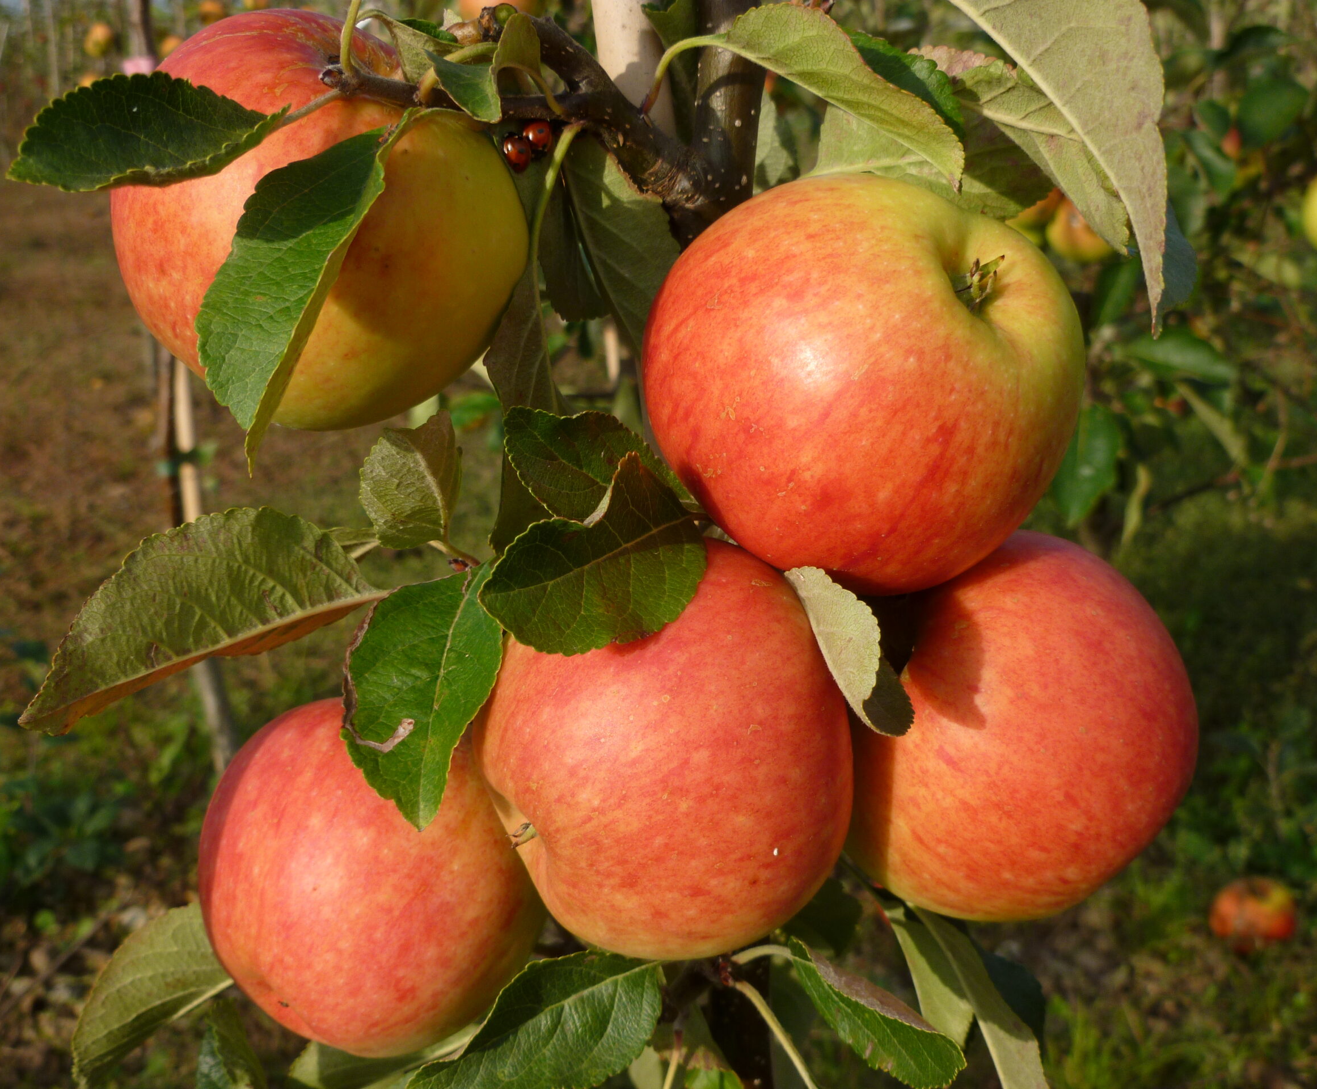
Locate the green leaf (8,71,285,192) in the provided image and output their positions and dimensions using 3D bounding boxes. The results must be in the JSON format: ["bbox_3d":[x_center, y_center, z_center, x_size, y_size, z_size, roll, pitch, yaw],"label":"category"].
[{"bbox_3d":[-0.084,-0.068,0.269,0.042,0.010,0.021,-19,45,-19],"label":"green leaf"}]

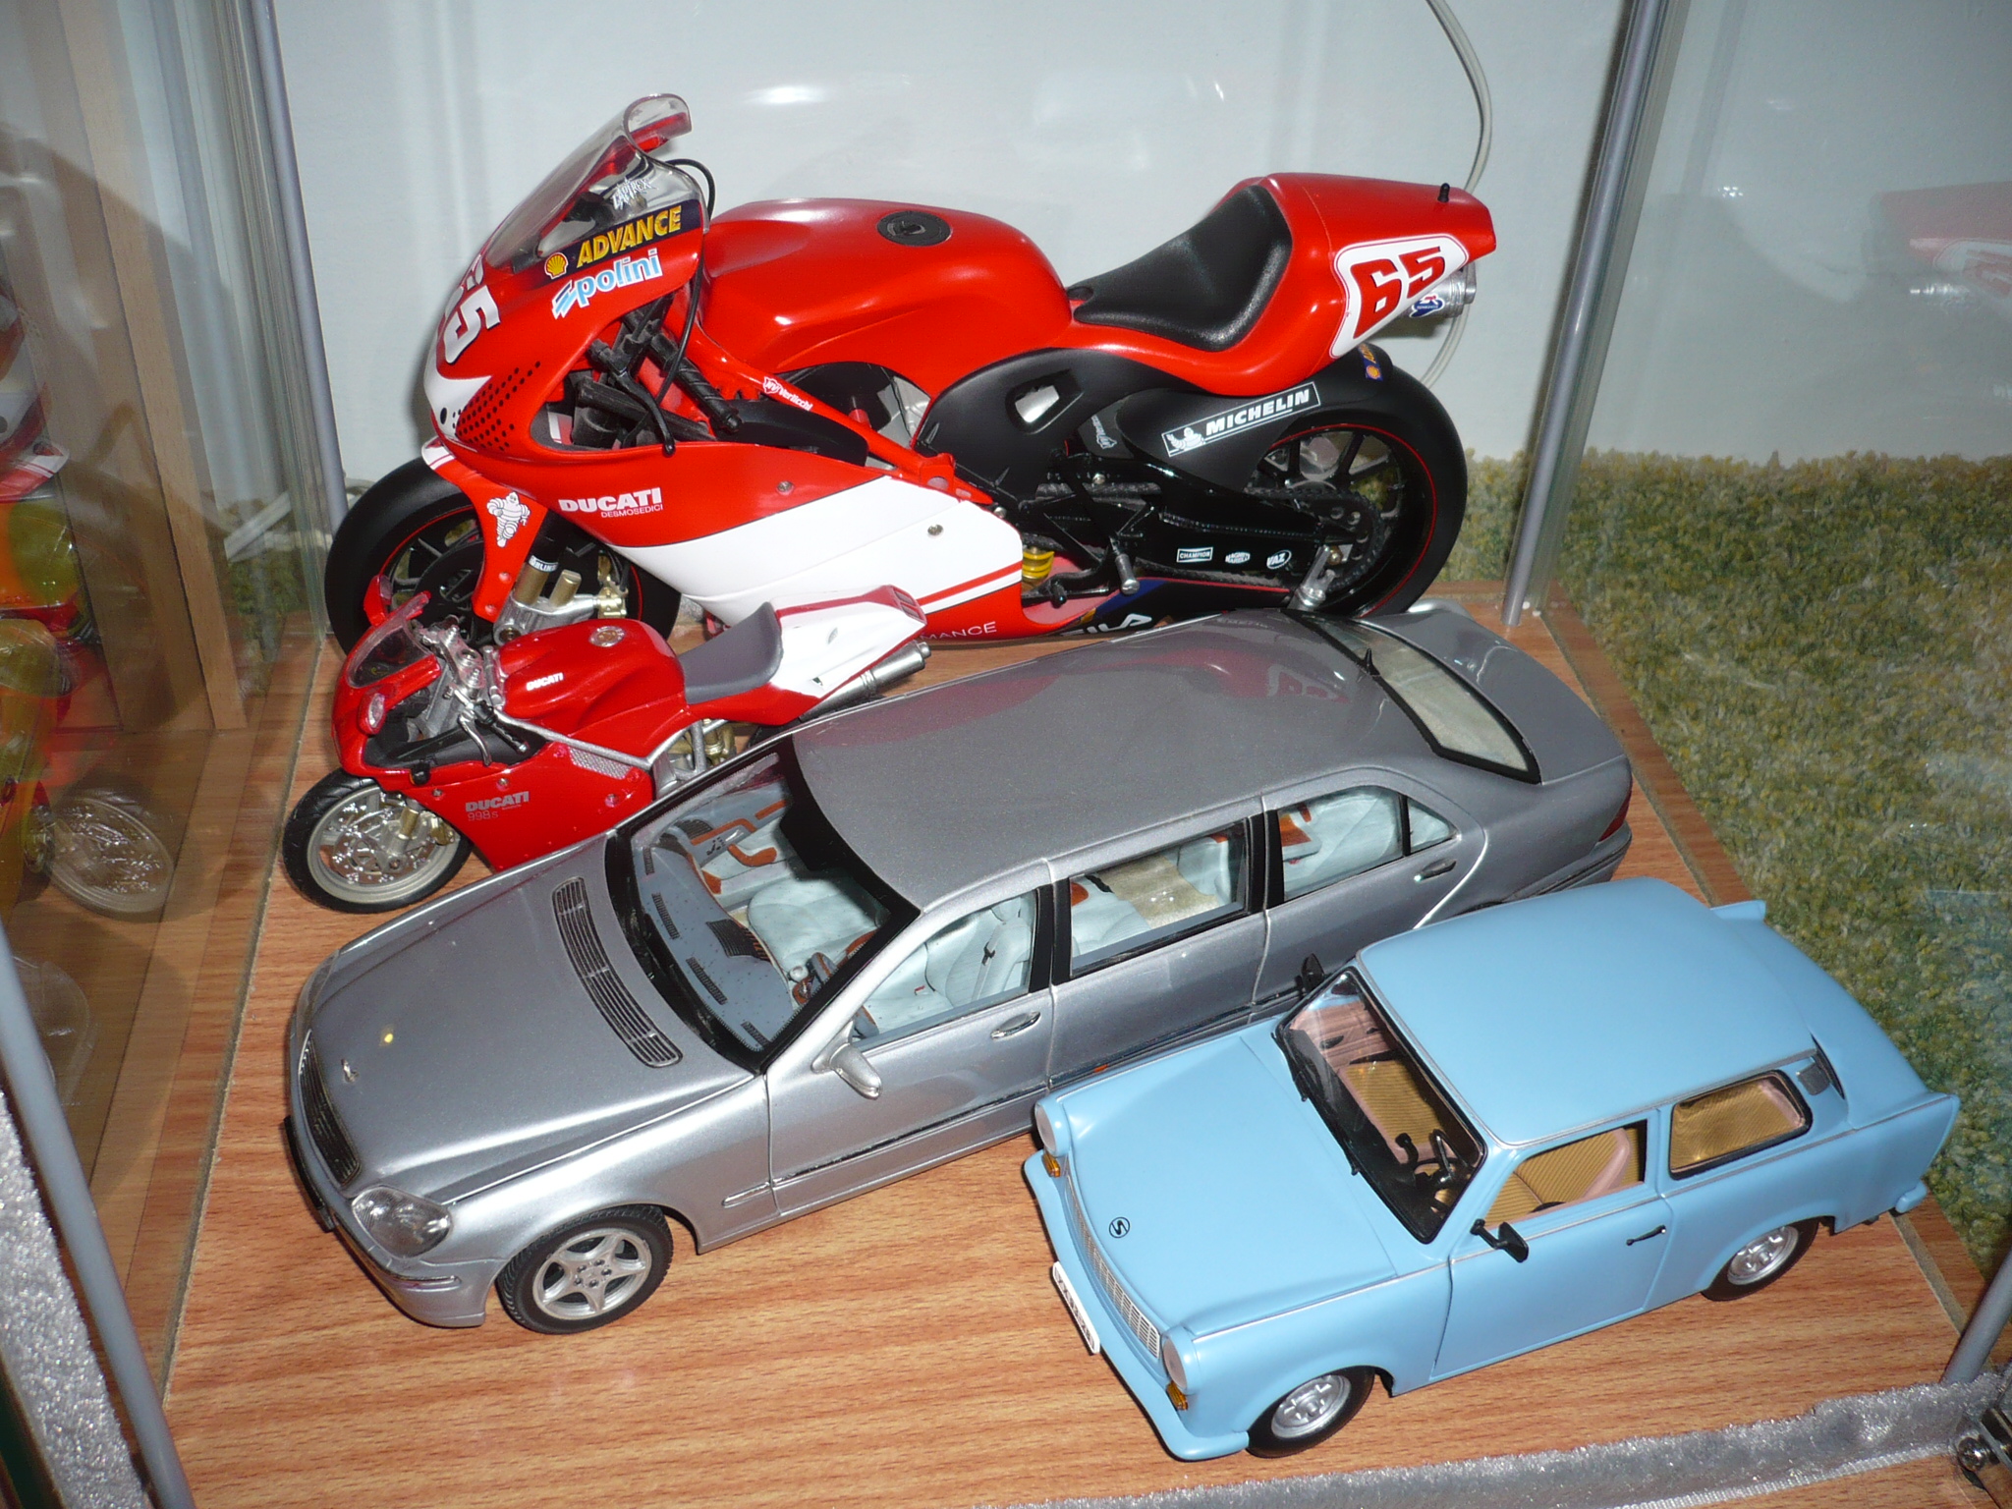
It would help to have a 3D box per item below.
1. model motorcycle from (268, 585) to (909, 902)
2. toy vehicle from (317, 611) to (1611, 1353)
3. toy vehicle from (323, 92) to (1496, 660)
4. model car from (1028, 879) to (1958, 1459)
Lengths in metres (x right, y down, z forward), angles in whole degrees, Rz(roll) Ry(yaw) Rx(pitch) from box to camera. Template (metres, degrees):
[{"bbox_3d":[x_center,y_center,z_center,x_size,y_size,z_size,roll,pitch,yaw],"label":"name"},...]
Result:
[{"bbox_3d":[-0.102,-0.004,0.529,0.170,0.095,0.058,-8,39,-14],"label":"model motorcycle"},{"bbox_3d":[-0.001,0.033,0.499,0.342,0.081,0.111,-16,41,-24],"label":"toy vehicle"},{"bbox_3d":[-0.021,-0.096,0.574,0.343,0.193,0.115,-6,38,-12],"label":"toy vehicle"},{"bbox_3d":[0.106,0.081,0.446,0.197,0.079,0.087,-12,40,-19],"label":"model car"}]

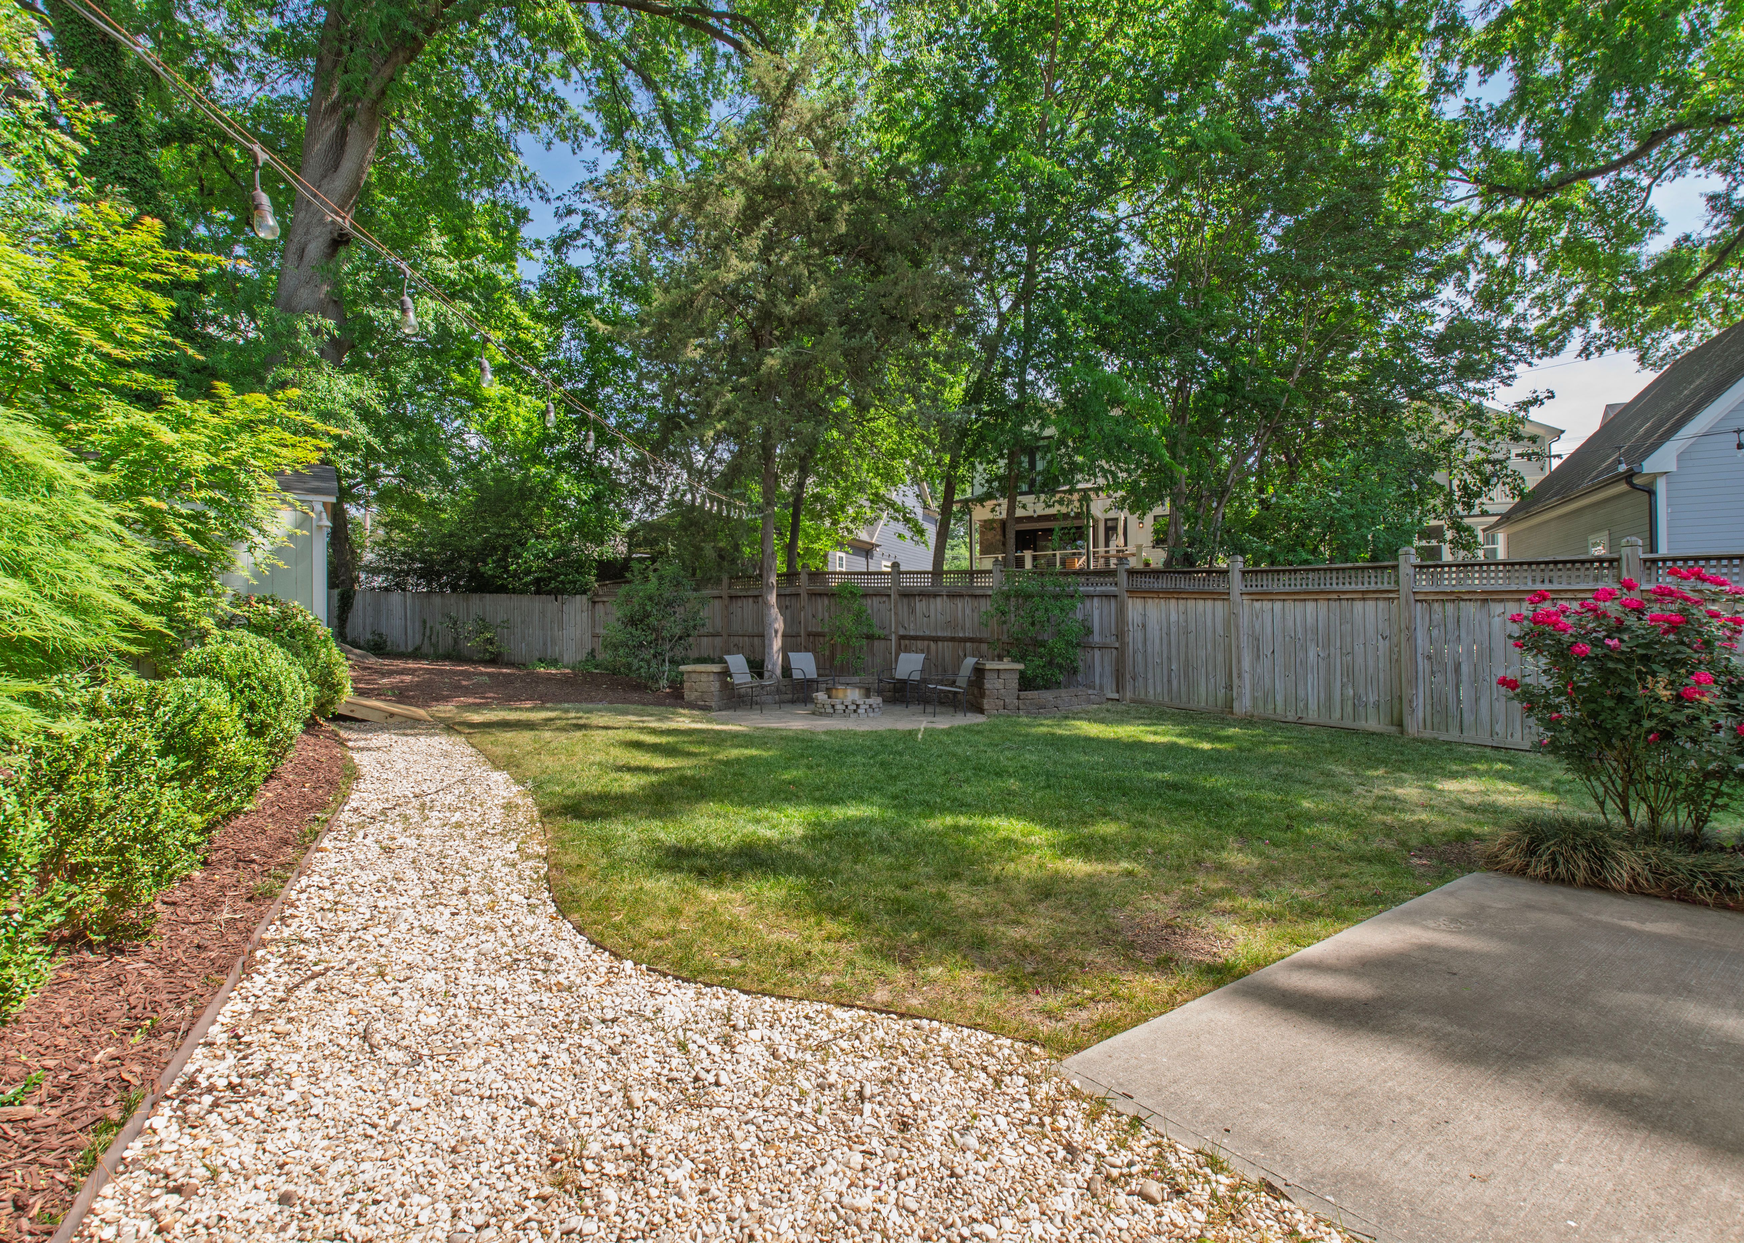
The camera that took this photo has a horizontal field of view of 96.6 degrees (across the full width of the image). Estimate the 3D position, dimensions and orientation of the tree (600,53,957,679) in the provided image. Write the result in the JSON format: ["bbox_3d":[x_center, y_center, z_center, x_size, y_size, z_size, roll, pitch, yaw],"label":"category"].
[{"bbox_3d":[-1.770,-4.750,14.800,6.700,11.900,6.400,0,0,0],"label":"tree"}]

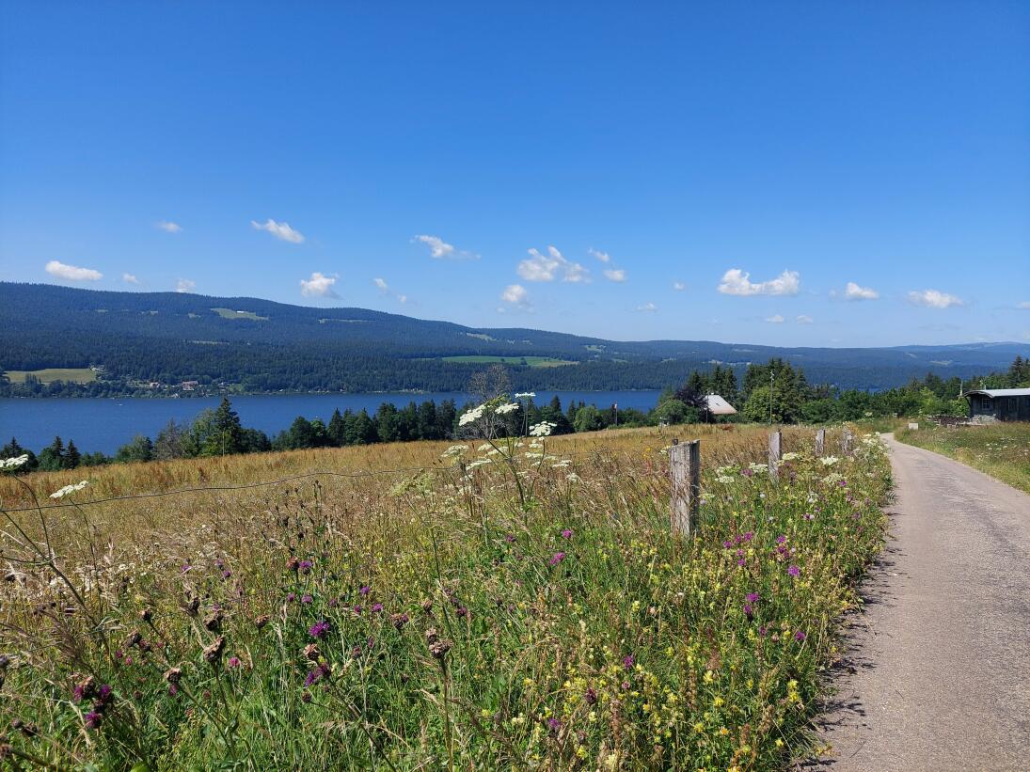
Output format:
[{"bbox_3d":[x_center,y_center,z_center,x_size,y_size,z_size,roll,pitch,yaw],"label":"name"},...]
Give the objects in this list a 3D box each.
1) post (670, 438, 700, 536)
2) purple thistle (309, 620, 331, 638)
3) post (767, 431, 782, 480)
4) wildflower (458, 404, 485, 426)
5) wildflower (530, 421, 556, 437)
[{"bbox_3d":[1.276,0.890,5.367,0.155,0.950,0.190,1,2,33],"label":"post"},{"bbox_3d":[-0.409,0.510,1.500,0.043,0.038,0.043,-18,18,0],"label":"purple thistle"},{"bbox_3d":[3.854,1.152,10.617,0.155,0.950,0.190,1,2,30],"label":"post"},{"bbox_3d":[-0.139,0.094,2.300,0.100,0.034,0.095,-31,16,0],"label":"wildflower"},{"bbox_3d":[0.088,0.139,2.300,0.085,0.028,0.085,-6,19,0],"label":"wildflower"}]

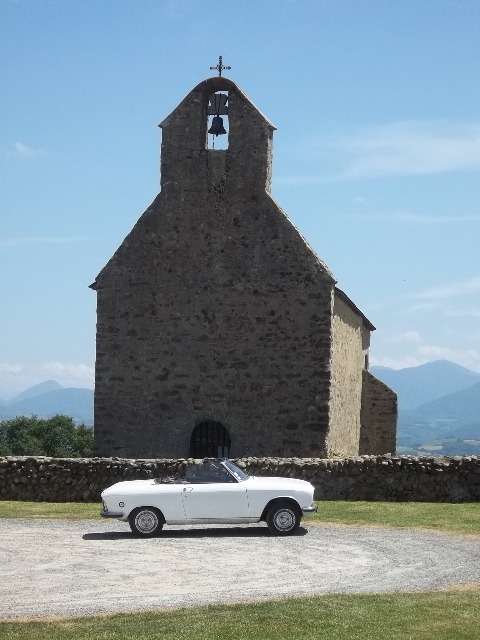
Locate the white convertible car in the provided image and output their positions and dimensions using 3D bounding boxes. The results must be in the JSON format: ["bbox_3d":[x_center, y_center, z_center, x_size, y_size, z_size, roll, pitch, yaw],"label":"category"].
[{"bbox_3d":[-0.528,3.033,30.500,3.760,1.320,1.570,0,-4,-3],"label":"white convertible car"}]

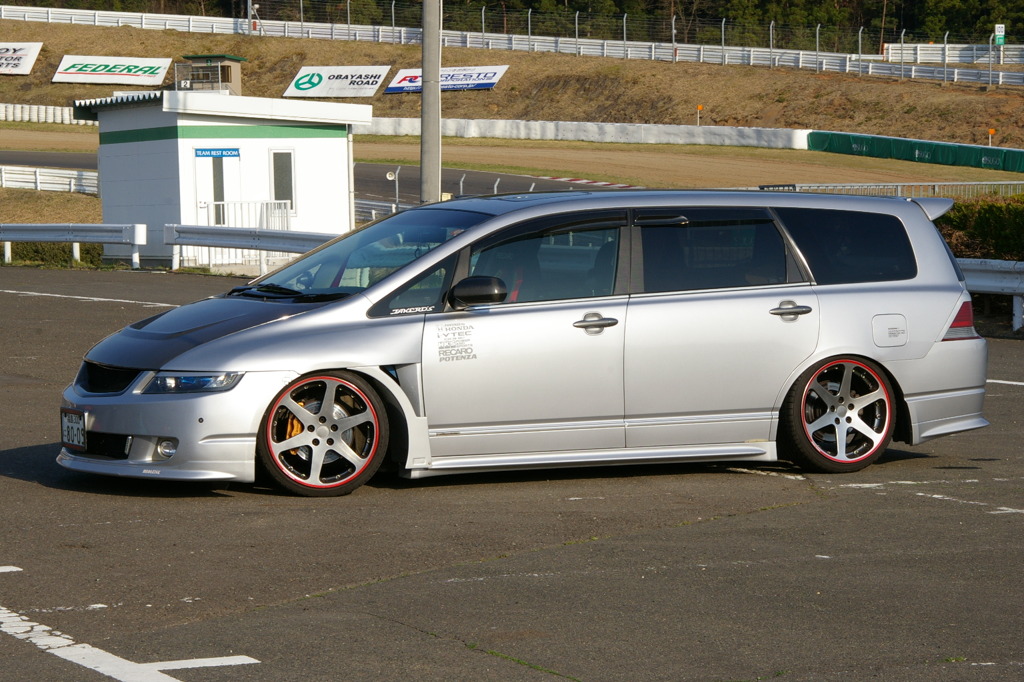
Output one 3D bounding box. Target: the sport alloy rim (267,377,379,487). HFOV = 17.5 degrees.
[{"bbox_3d":[-0.886,0.427,15.585,0.520,0.520,0.200,0,3,-3],"label":"sport alloy rim"}]

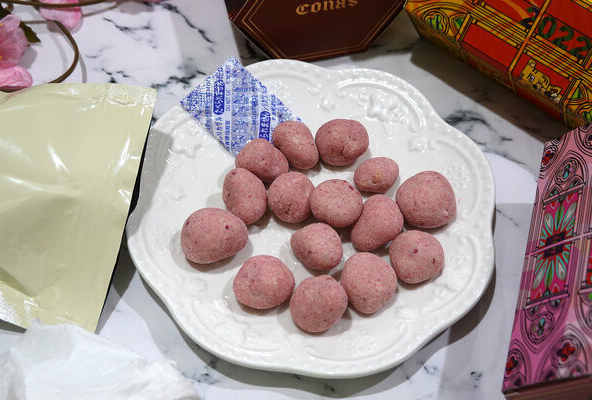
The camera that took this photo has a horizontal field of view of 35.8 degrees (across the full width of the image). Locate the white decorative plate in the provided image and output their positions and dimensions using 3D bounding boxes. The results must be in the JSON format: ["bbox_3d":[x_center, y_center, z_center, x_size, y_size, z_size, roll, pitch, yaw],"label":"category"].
[{"bbox_3d":[0.009,0.006,0.471,0.190,0.021,0.190,1,58,-2],"label":"white decorative plate"}]

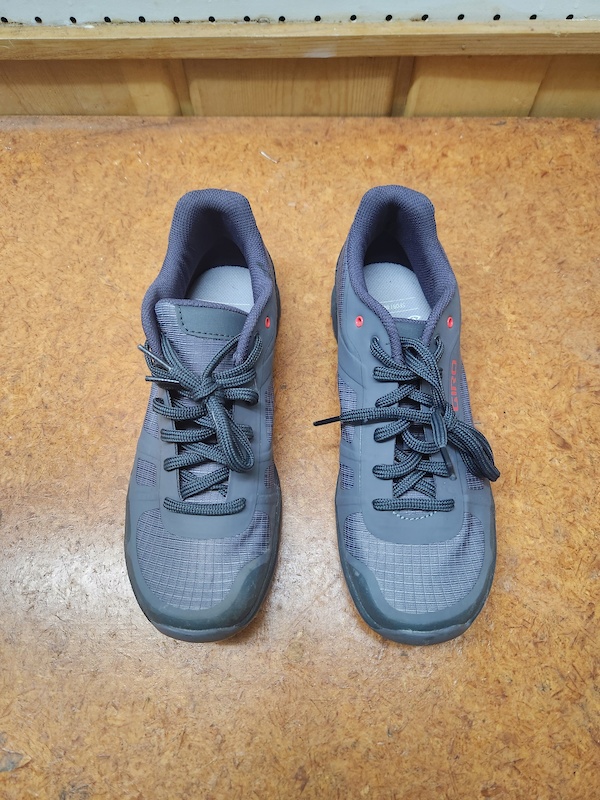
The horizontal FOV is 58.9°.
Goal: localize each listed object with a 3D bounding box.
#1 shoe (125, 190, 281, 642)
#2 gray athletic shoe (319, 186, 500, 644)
[{"bbox_3d":[-0.062,-0.003,0.345,0.102,0.106,0.291,-1,63,1],"label":"shoe"},{"bbox_3d":[0.072,-0.002,0.345,0.103,0.103,0.291,-1,63,0],"label":"gray athletic shoe"}]

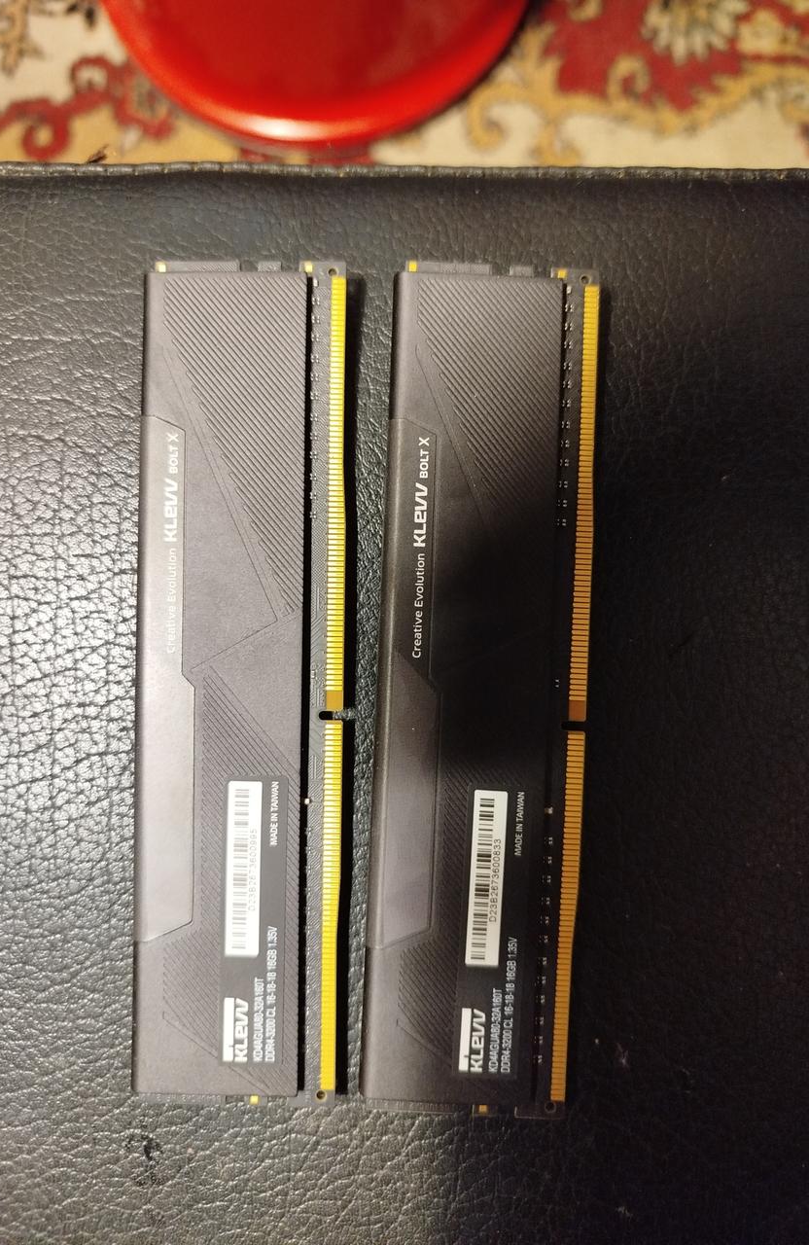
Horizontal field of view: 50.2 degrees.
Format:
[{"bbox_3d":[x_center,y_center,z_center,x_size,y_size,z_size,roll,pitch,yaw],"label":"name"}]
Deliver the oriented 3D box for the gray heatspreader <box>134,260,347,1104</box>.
[{"bbox_3d":[-0.026,0.009,0.137,0.032,0.007,0.133,1,89,2],"label":"gray heatspreader"}]

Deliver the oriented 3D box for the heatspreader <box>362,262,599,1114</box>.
[{"bbox_3d":[0.012,0.010,0.136,0.032,0.007,0.133,3,89,1],"label":"heatspreader"}]

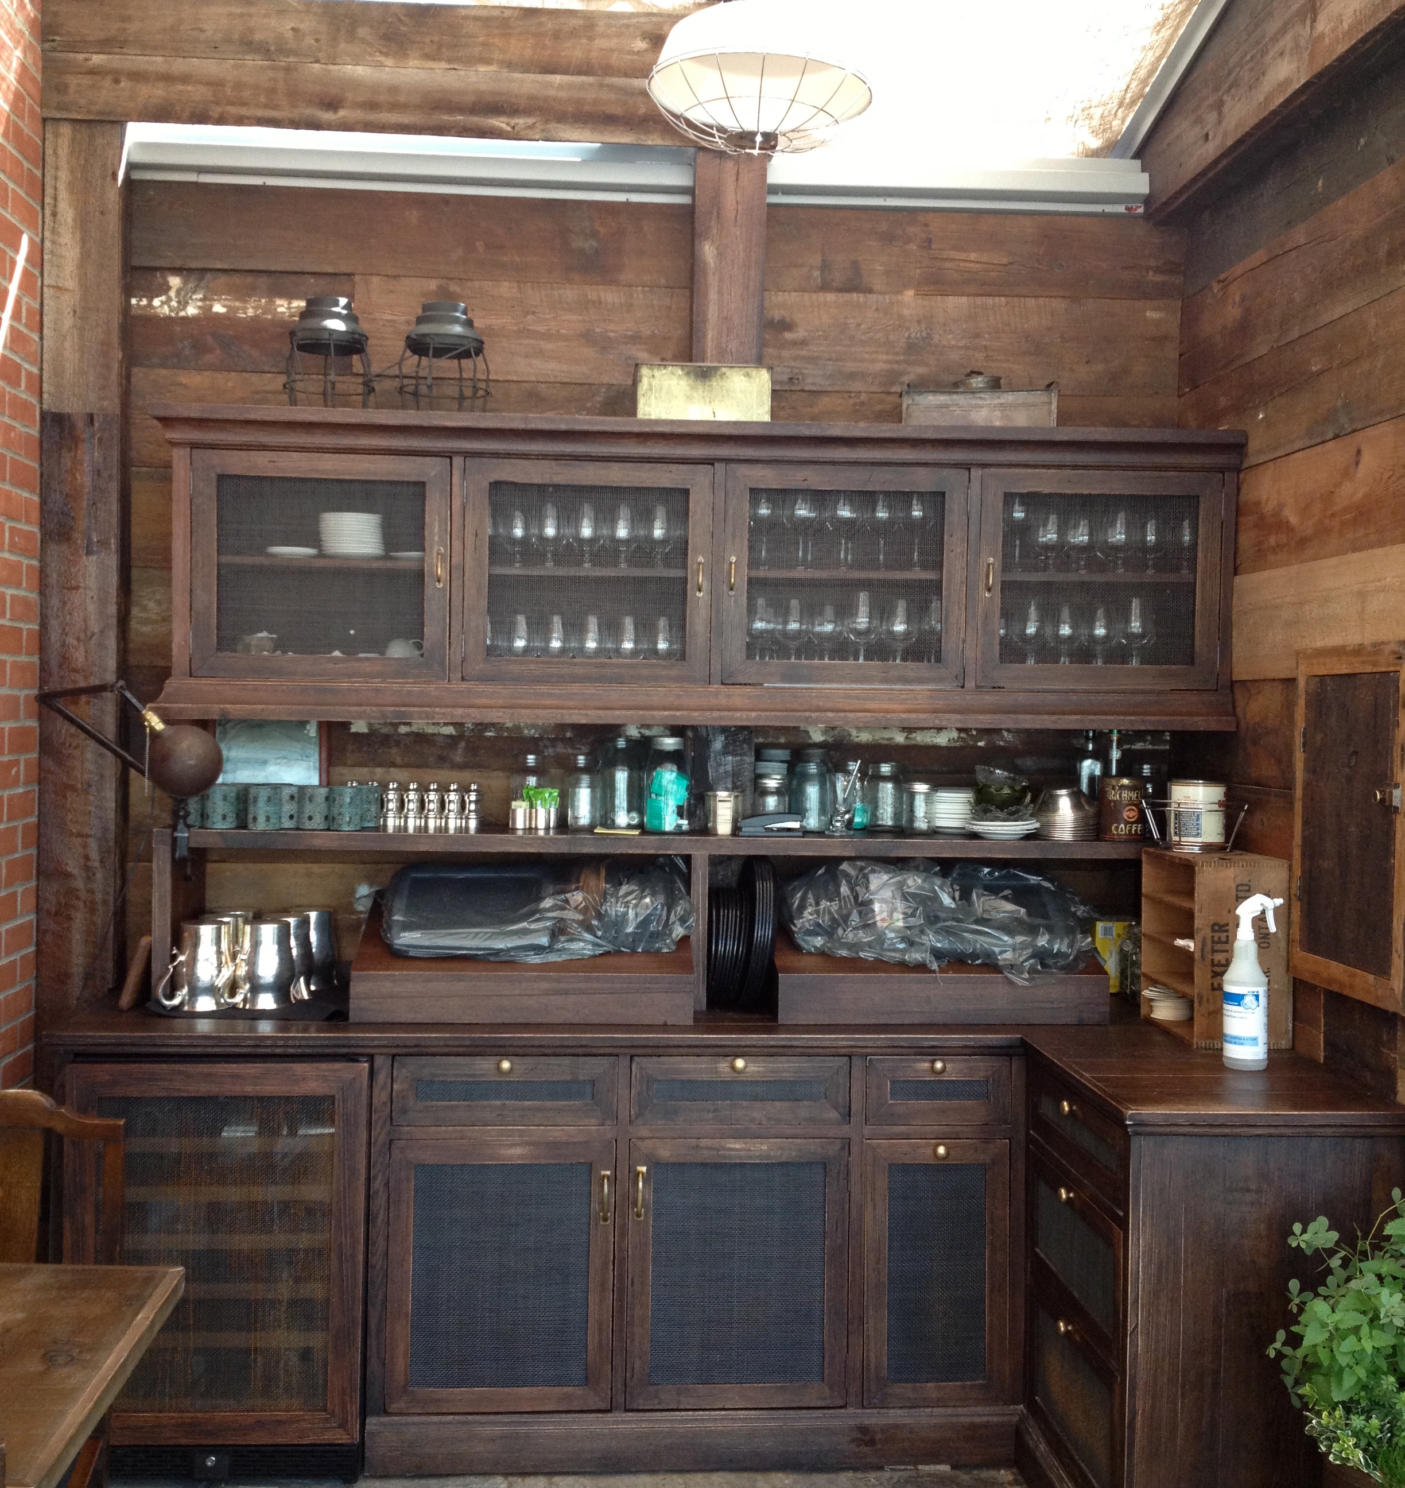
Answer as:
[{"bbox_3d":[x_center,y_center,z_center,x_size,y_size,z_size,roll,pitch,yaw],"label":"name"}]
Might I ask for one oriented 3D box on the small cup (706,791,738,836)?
[{"bbox_3d":[0.049,0.160,4.308,0.082,0.096,0.082,1,1,0],"label":"small cup"}]

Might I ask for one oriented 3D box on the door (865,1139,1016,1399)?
[{"bbox_3d":[0.498,1.122,4.031,0.315,0.567,0.032,1,1,-4],"label":"door"}]

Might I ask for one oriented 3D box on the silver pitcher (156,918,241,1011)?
[{"bbox_3d":[-1.123,0.485,4.211,0.171,0.191,0.118,1,1,-4],"label":"silver pitcher"}]

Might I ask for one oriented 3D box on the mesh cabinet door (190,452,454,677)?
[{"bbox_3d":[-0.832,-0.387,4.148,0.556,0.490,0.040,1,1,-4],"label":"mesh cabinet door"}]

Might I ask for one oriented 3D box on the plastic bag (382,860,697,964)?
[{"bbox_3d":[-0.373,0.369,4.301,0.699,0.208,0.340,1,1,-4],"label":"plastic bag"}]

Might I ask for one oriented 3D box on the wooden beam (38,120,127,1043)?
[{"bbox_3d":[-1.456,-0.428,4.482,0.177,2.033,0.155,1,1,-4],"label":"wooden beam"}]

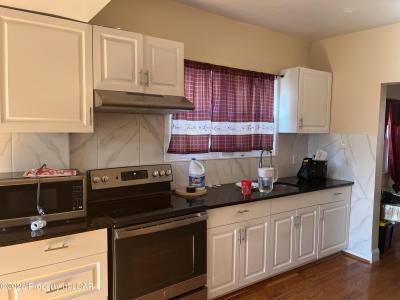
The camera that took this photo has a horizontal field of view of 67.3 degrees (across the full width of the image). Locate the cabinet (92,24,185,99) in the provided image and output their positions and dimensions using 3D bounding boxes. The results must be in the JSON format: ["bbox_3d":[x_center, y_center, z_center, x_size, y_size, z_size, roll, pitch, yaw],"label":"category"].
[{"bbox_3d":[-0.533,-0.682,2.496,0.760,0.451,0.320,-2,4,-33],"label":"cabinet"}]

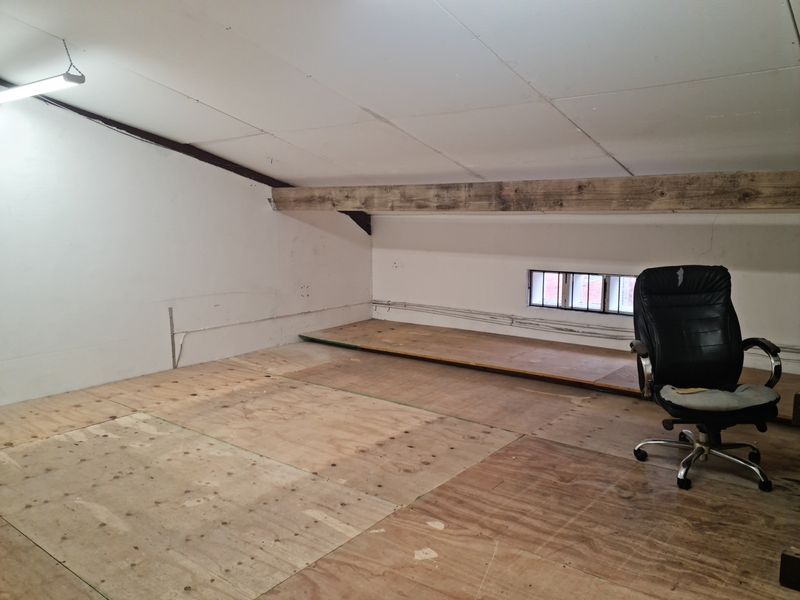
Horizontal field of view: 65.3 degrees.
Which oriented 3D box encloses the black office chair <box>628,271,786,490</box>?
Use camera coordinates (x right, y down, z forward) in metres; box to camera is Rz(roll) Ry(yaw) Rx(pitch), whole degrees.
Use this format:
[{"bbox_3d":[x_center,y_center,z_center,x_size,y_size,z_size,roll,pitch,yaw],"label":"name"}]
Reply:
[{"bbox_3d":[1.653,0.374,3.377,0.700,1.100,0.740,0,8,1],"label":"black office chair"}]

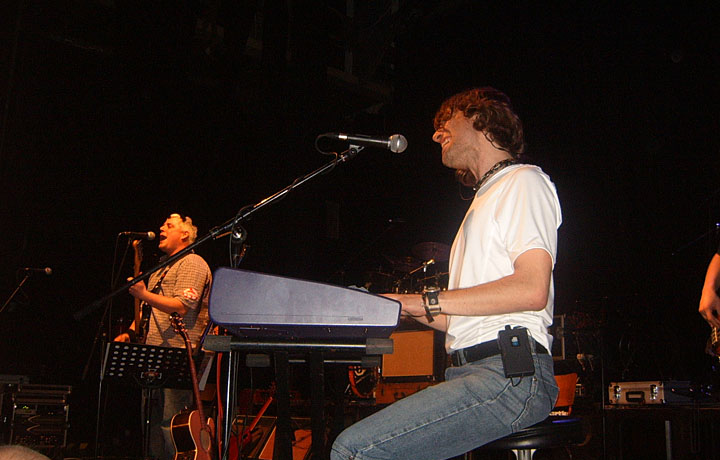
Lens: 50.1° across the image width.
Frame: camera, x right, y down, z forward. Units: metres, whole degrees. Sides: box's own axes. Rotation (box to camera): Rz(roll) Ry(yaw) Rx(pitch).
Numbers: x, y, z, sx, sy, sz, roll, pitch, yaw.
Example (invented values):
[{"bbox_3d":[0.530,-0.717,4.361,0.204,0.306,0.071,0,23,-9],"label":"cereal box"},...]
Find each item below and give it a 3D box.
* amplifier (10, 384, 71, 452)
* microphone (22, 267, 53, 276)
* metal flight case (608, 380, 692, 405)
[{"bbox_3d":[-2.695,1.536,6.490,0.520,0.580,0.500,3,-8,-14],"label":"amplifier"},{"bbox_3d":[-2.273,0.294,5.450,0.180,0.052,0.052,4,-8,-9],"label":"microphone"},{"bbox_3d":[2.020,1.130,5.360,0.320,0.150,0.450,9,-15,-34],"label":"metal flight case"}]

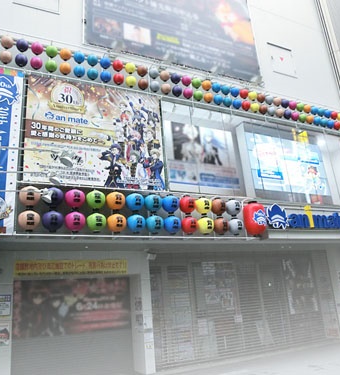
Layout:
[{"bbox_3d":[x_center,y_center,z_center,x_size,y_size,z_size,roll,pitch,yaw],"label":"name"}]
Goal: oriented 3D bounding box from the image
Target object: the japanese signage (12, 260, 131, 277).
[{"bbox_3d":[-2.150,1.819,8.175,2.522,0.330,0.040,4,-19,-25],"label":"japanese signage"}]

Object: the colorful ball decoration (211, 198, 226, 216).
[{"bbox_3d":[1.155,0.443,8.520,0.370,0.380,0.370,-4,-17,-1],"label":"colorful ball decoration"}]

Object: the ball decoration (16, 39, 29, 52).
[{"bbox_3d":[-3.086,-2.971,7.554,0.255,0.260,0.255,4,-19,-26],"label":"ball decoration"}]

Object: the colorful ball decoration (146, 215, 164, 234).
[{"bbox_3d":[-0.316,0.767,7.666,0.370,0.380,0.370,-4,-17,-1],"label":"colorful ball decoration"}]

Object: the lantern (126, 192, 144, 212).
[{"bbox_3d":[-0.730,0.316,7.614,0.370,0.380,0.370,-4,-17,-1],"label":"lantern"}]

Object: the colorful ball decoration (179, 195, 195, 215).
[{"bbox_3d":[0.397,0.397,8.201,0.390,0.410,0.390,-4,-17,-1],"label":"colorful ball decoration"}]

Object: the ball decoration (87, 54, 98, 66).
[{"bbox_3d":[-1.760,-2.898,8.215,0.240,0.245,0.240,4,-19,-25],"label":"ball decoration"}]

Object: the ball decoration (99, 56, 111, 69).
[{"bbox_3d":[-1.491,-2.880,8.345,0.240,0.245,0.240,4,-19,-25],"label":"ball decoration"}]

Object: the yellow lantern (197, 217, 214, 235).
[{"bbox_3d":[0.933,0.992,9.274,0.425,0.450,0.425,-4,-18,-1],"label":"yellow lantern"}]

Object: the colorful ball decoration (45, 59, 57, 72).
[{"bbox_3d":[-2.531,-2.595,7.712,0.255,0.260,0.255,4,-19,-26],"label":"colorful ball decoration"}]

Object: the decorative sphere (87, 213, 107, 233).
[{"bbox_3d":[-1.448,0.679,7.145,0.390,0.410,0.390,4,-19,-26],"label":"decorative sphere"}]

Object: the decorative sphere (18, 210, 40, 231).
[{"bbox_3d":[-2.869,0.689,7.393,0.425,0.450,0.425,5,-20,-26],"label":"decorative sphere"}]

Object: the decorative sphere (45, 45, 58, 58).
[{"bbox_3d":[-2.556,-2.945,7.821,0.255,0.260,0.255,4,-19,-26],"label":"decorative sphere"}]

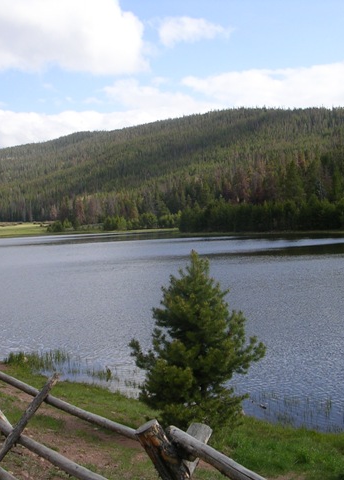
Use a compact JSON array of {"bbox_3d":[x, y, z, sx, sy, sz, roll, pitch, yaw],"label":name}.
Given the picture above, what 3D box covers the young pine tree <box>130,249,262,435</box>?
[{"bbox_3d":[0.349,1.438,10.000,1.900,2.560,1.800,0,2,0],"label":"young pine tree"}]

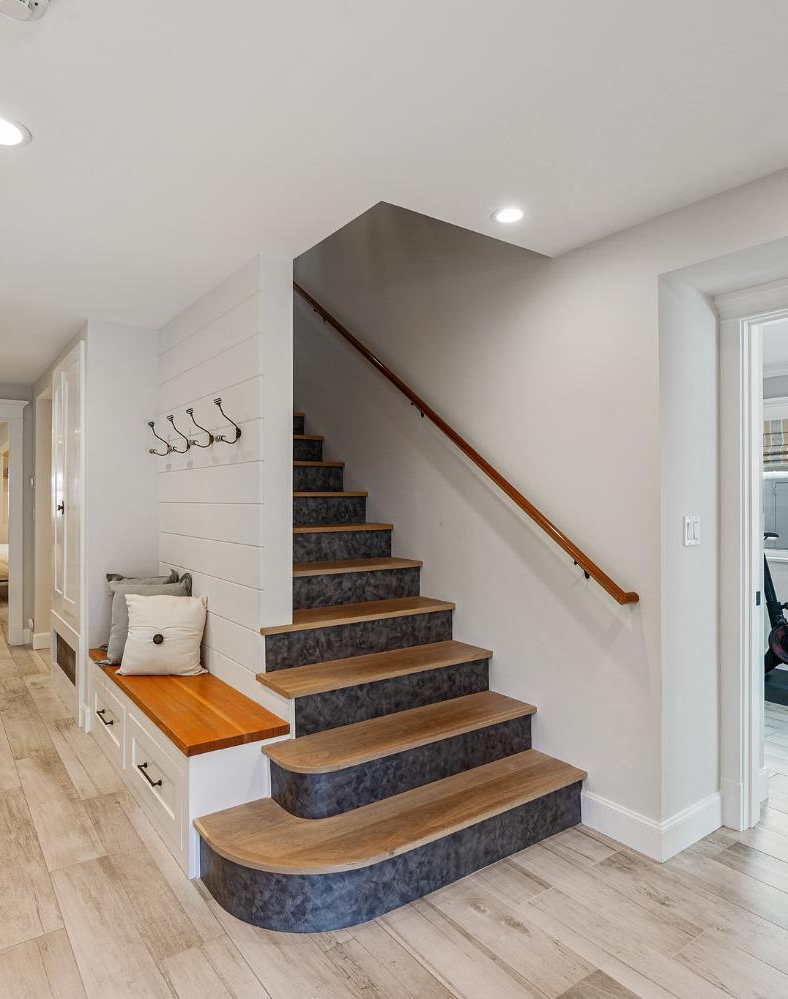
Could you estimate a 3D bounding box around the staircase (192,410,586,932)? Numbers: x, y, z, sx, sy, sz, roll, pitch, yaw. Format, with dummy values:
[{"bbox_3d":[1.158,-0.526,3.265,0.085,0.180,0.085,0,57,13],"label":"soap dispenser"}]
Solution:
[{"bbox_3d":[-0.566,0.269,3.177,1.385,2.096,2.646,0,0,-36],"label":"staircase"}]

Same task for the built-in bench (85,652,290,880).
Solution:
[{"bbox_3d":[-1.077,1.108,3.018,0.411,0.417,1.795,0,0,-36],"label":"built-in bench"}]

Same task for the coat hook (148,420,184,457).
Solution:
[{"bbox_3d":[-1.343,-0.348,3.606,0.122,0.195,0.066,0,0,-36],"label":"coat hook"}]

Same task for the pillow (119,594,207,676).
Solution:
[{"bbox_3d":[-1.161,0.674,3.151,0.430,0.400,0.150,0,-10,-11],"label":"pillow"}]

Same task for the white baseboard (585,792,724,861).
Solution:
[{"bbox_3d":[1.043,1.246,2.519,0.455,0.140,0.360,0,0,-36],"label":"white baseboard"}]

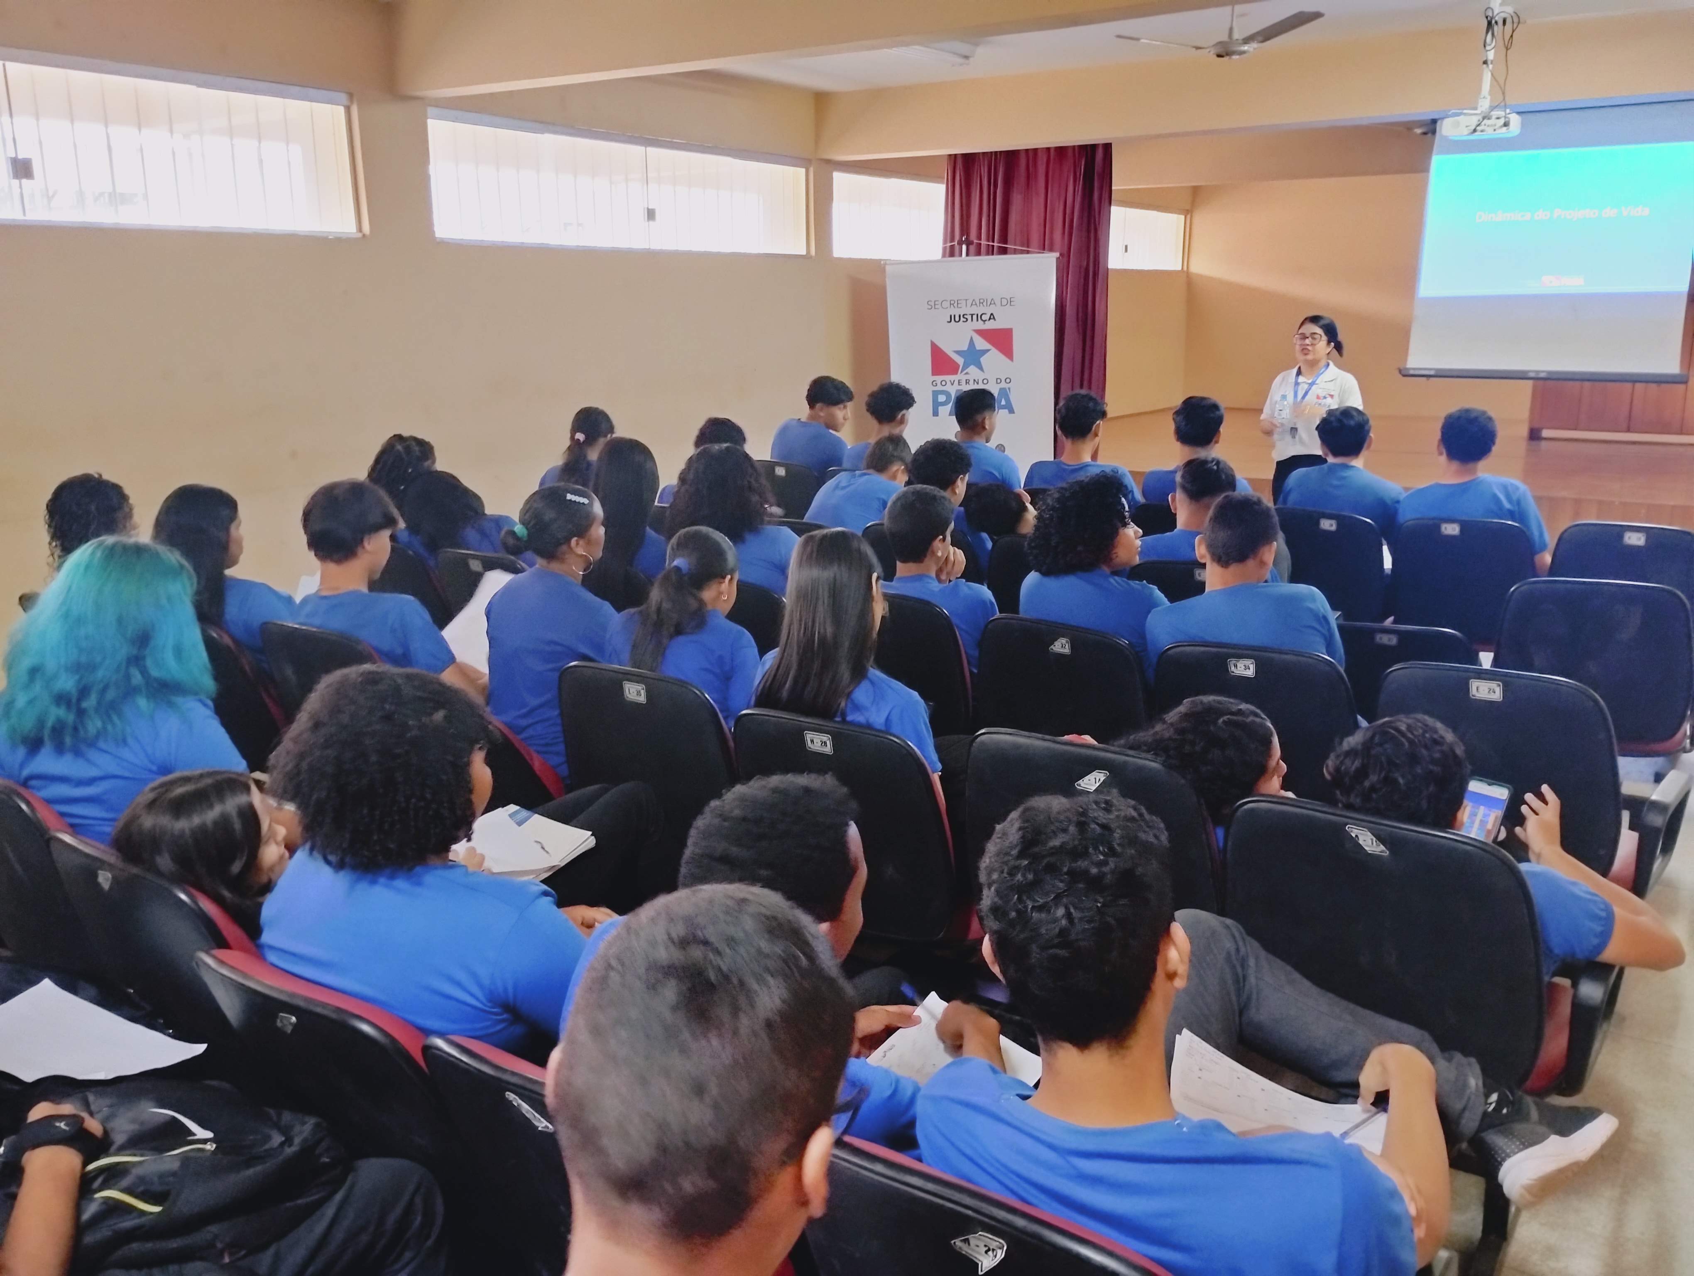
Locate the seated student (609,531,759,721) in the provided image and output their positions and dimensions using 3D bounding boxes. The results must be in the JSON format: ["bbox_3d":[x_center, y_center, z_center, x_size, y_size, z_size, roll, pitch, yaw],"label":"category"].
[{"bbox_3d":[-0.241,0.284,3.407,0.460,1.180,0.740,9,17,35],"label":"seated student"}]

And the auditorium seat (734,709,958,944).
[{"bbox_3d":[0.118,0.517,3.003,0.530,0.875,0.620,8,17,32],"label":"auditorium seat"}]

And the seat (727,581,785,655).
[{"bbox_3d":[-0.232,0.199,4.291,0.530,0.875,0.620,8,17,32],"label":"seat"}]

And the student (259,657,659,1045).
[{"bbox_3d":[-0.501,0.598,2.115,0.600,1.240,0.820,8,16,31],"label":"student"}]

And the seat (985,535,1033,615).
[{"bbox_3d":[0.835,0.032,4.911,0.530,0.875,0.620,8,16,31],"label":"seat"}]

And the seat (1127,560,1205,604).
[{"bbox_3d":[1.263,0.134,4.558,0.550,0.890,0.650,8,16,33],"label":"seat"}]

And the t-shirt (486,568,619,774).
[{"bbox_3d":[-0.688,0.070,3.448,0.430,0.570,0.290,10,17,38],"label":"t-shirt"}]

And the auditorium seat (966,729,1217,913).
[{"bbox_3d":[0.600,0.589,2.832,0.560,0.870,0.620,8,16,31],"label":"auditorium seat"}]

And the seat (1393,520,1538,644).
[{"bbox_3d":[2.400,-0.063,5.368,0.520,0.895,0.620,8,16,31],"label":"seat"}]

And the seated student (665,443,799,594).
[{"bbox_3d":[-0.241,-0.007,4.363,0.460,1.238,0.750,8,17,32],"label":"seated student"}]

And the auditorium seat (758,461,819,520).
[{"bbox_3d":[-0.192,-0.511,7.239,0.520,0.895,0.620,8,16,31],"label":"auditorium seat"}]

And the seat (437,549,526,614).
[{"bbox_3d":[-1.013,0.106,4.832,0.560,0.870,0.620,8,16,31],"label":"seat"}]

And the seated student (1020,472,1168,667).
[{"bbox_3d":[0.730,0.148,3.788,0.480,1.240,0.740,9,17,36],"label":"seated student"}]

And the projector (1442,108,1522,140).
[{"bbox_3d":[2.674,-2.155,5.775,0.305,0.100,0.245,8,16,31],"label":"projector"}]

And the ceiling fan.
[{"bbox_3d":[1.813,-2.911,6.471,1.100,0.350,1.100,8,16,30],"label":"ceiling fan"}]

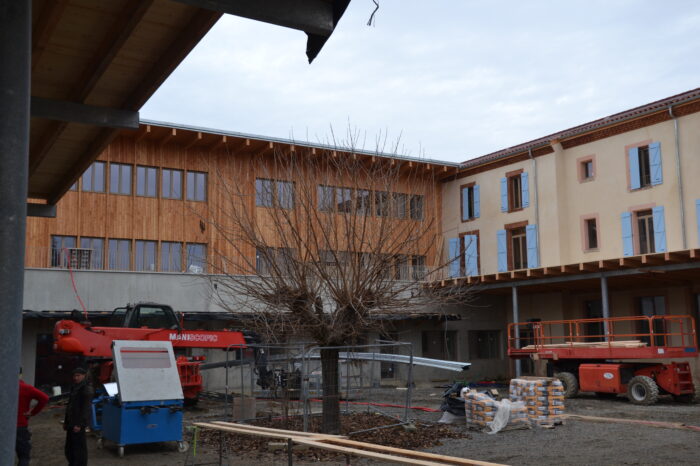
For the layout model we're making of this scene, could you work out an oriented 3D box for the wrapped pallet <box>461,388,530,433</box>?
[{"bbox_3d":[3.454,4.209,18.081,1.100,0.900,0.950,4,-9,-33],"label":"wrapped pallet"}]

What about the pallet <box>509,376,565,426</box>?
[{"bbox_3d":[4.590,4.149,18.626,1.030,1.120,0.850,-6,-9,33],"label":"pallet"}]

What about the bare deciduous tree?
[{"bbox_3d":[-0.337,1.252,17.866,6.100,6.750,5.800,-1,-8,0],"label":"bare deciduous tree"}]

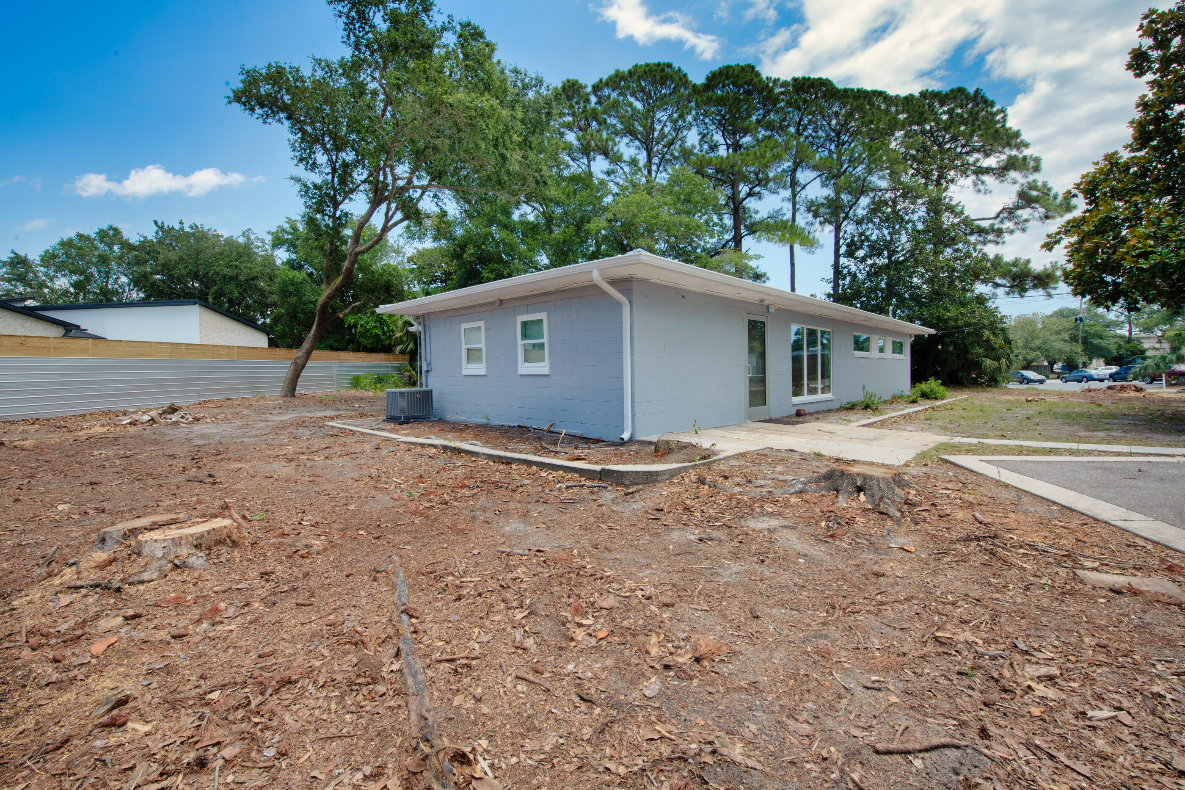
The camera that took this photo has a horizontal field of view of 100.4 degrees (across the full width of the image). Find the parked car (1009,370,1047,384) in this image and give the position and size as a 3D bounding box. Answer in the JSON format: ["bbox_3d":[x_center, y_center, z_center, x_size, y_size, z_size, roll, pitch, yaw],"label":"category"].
[{"bbox_3d":[46.740,-1.888,53.466,1.790,1.470,4.500,0,3,7],"label":"parked car"}]

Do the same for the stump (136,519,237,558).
[{"bbox_3d":[-2.910,1.031,3.590,0.460,0.160,0.520,1,3,25],"label":"stump"}]

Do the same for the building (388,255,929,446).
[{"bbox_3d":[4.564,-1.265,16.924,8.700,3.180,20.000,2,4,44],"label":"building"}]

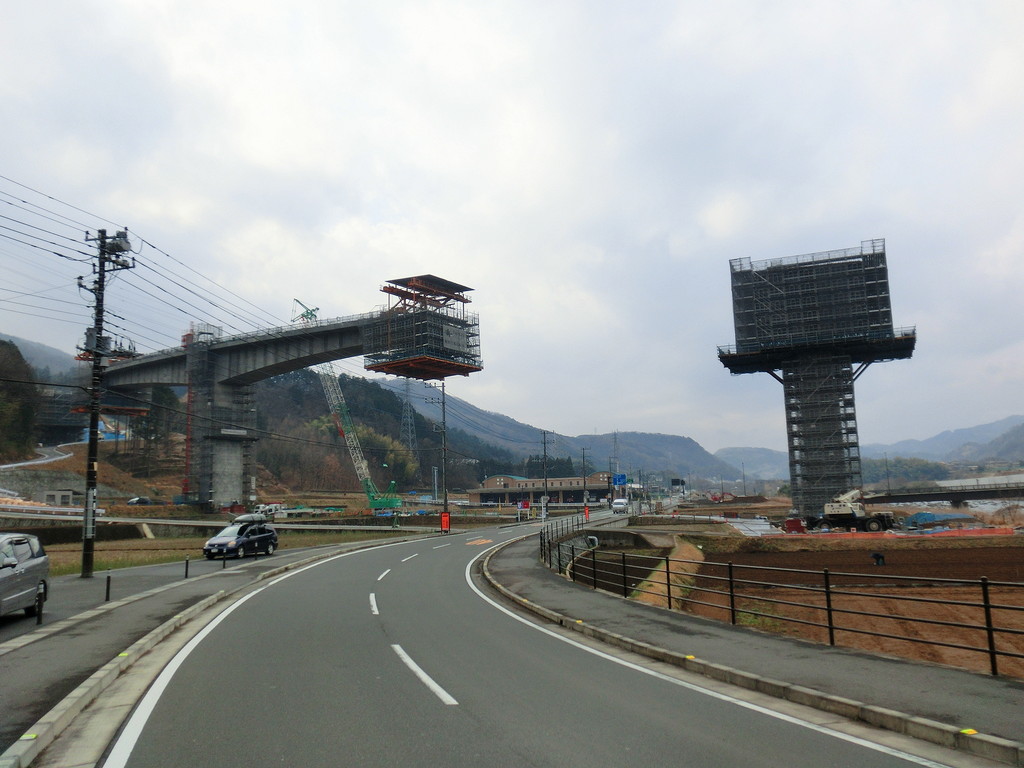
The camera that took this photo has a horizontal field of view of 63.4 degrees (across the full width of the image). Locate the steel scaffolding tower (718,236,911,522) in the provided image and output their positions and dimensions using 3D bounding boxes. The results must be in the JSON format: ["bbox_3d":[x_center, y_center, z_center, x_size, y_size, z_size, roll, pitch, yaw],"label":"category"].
[{"bbox_3d":[39.420,0.460,106.031,22.779,33.292,11.500,-5,-9,25],"label":"steel scaffolding tower"}]

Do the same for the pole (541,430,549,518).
[{"bbox_3d":[5.210,13.679,128.473,1.300,12.800,0.500,-3,-8,11],"label":"pole"}]

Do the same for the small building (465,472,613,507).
[{"bbox_3d":[8.614,28.795,227.484,38.500,8.850,16.000,-5,-9,24],"label":"small building"}]

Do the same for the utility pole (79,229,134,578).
[{"bbox_3d":[-16.007,0.573,32.215,1.900,13.590,0.900,-4,-8,14],"label":"utility pole"}]

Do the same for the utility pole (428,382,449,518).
[{"bbox_3d":[-6.566,6.363,72.736,1.750,13.000,0.450,-4,-8,14],"label":"utility pole"}]

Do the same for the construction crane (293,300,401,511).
[{"bbox_3d":[-31.877,4.226,159.585,21.500,40.960,6.000,1,-8,-17],"label":"construction crane"}]

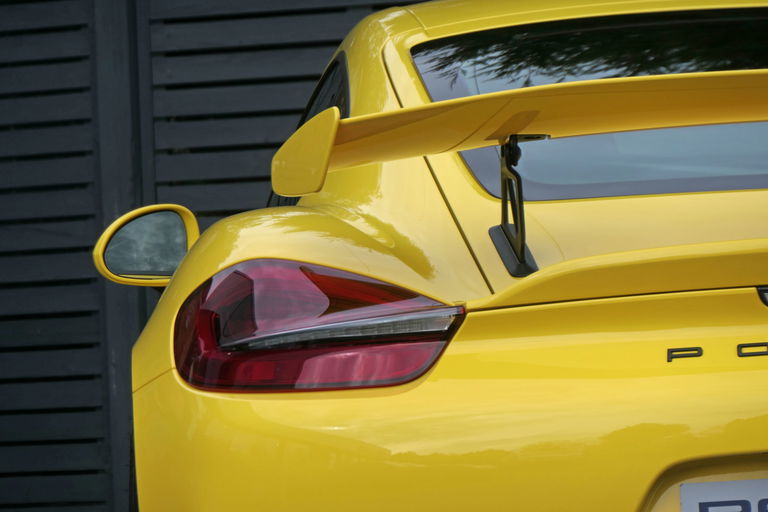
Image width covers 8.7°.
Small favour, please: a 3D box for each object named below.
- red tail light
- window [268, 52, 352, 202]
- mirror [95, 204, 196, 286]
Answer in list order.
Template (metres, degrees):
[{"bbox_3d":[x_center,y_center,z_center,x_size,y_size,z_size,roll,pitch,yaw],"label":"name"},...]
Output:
[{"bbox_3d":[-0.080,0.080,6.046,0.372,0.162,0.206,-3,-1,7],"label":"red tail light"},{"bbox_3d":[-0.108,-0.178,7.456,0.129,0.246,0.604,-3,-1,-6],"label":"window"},{"bbox_3d":[-0.385,-0.016,8.360,0.192,0.143,0.133,-3,-1,-4],"label":"mirror"}]

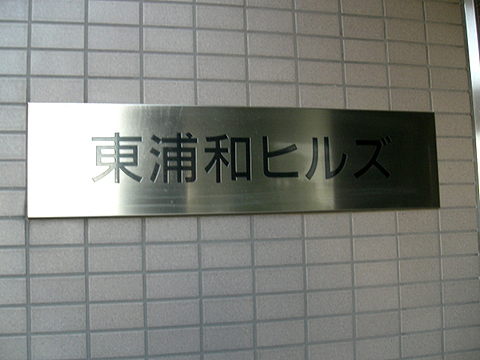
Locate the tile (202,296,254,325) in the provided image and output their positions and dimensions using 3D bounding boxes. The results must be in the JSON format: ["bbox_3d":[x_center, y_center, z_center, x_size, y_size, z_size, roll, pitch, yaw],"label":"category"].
[{"bbox_3d":[-0.024,0.236,0.966,0.095,0.045,0.010,-1,-5,-14],"label":"tile"}]

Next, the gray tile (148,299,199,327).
[{"bbox_3d":[-0.120,0.237,0.944,0.095,0.045,0.009,-1,-5,-13],"label":"gray tile"}]

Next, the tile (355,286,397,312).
[{"bbox_3d":[0.266,0.232,1.032,0.095,0.045,0.009,-1,-5,-13],"label":"tile"}]

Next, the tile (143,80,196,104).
[{"bbox_3d":[-0.132,-0.162,0.974,0.095,0.045,0.009,-1,-5,-13],"label":"tile"}]

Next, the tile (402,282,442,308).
[{"bbox_3d":[0.362,0.231,1.060,0.095,0.045,0.008,0,-5,-13],"label":"tile"}]

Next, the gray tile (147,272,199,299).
[{"bbox_3d":[-0.123,0.188,0.946,0.095,0.045,0.010,-1,-5,-14],"label":"gray tile"}]

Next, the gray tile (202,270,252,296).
[{"bbox_3d":[-0.023,0.188,0.968,0.095,0.045,0.008,0,-5,-13],"label":"gray tile"}]

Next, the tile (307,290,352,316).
[{"bbox_3d":[0.170,0.234,1.013,0.095,0.045,0.010,-1,-5,-14],"label":"tile"}]

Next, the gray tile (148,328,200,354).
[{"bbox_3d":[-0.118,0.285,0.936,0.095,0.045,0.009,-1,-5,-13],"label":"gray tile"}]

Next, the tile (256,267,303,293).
[{"bbox_3d":[0.074,0.187,0.993,0.095,0.045,0.009,-1,-5,-13],"label":"tile"}]

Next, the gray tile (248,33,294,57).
[{"bbox_3d":[0.059,-0.262,1.030,0.095,0.045,0.010,-1,-5,-14],"label":"gray tile"}]

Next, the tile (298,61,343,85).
[{"bbox_3d":[0.158,-0.213,1.050,0.095,0.045,0.010,-1,-5,-14],"label":"tile"}]

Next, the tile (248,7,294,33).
[{"bbox_3d":[0.058,-0.310,1.031,0.095,0.045,0.009,-1,-5,-13],"label":"tile"}]

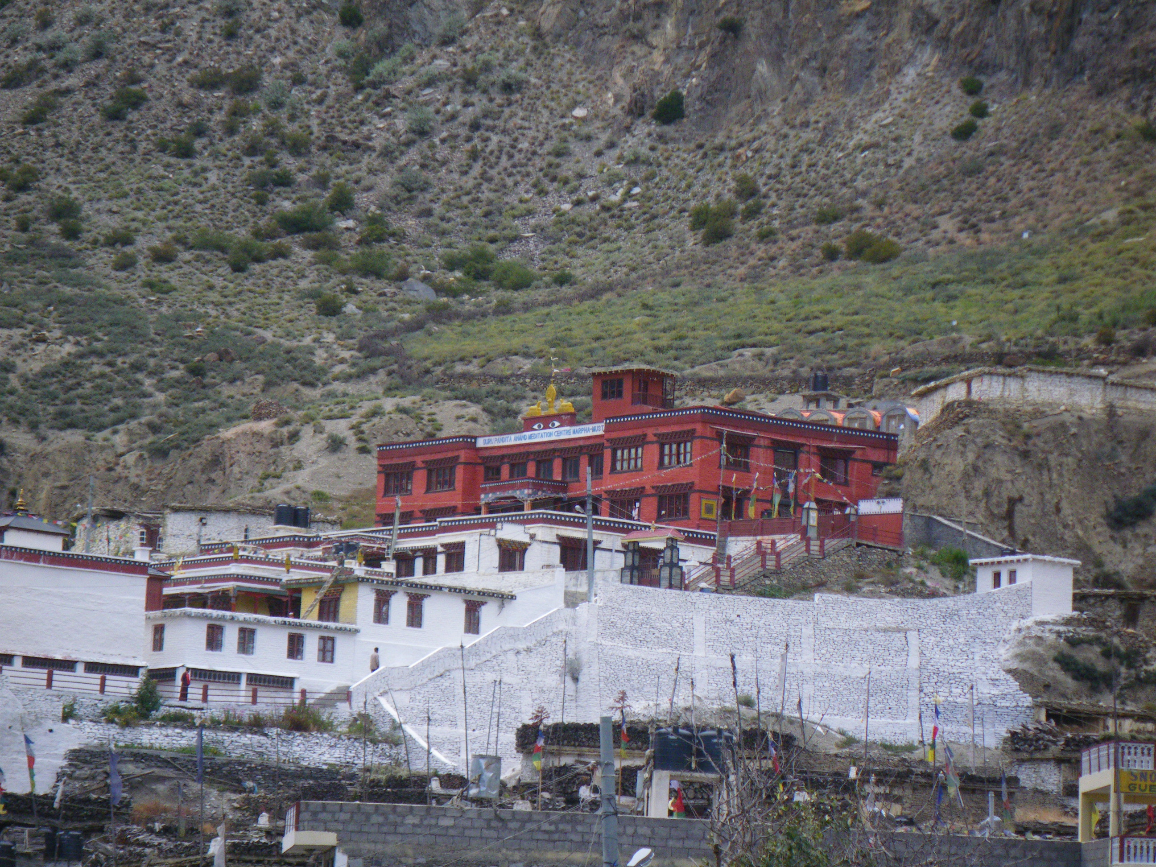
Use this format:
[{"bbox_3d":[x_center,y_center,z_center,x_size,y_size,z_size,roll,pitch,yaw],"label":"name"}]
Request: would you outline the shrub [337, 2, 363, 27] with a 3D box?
[{"bbox_3d":[-18.925,-34.739,388.000,2.099,1.940,1.889,2,-7,0],"label":"shrub"}]

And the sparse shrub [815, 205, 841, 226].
[{"bbox_3d":[18.801,-16.455,352.000,2.040,1.410,1.836,2,-7,0],"label":"sparse shrub"}]

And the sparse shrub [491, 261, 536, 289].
[{"bbox_3d":[-5.041,-12.374,365.000,3.420,2.076,2.997,2,-8,-1],"label":"sparse shrub"}]

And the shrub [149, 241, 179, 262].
[{"bbox_3d":[-30.323,-13.279,342.000,2.137,1.398,1.853,1,-7,0],"label":"shrub"}]

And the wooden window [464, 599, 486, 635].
[{"bbox_3d":[-5.684,10.127,257.000,0.250,1.839,1.330,-6,-10,44],"label":"wooden window"}]

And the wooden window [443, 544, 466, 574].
[{"bbox_3d":[-7.014,7.117,266.000,0.220,1.562,1.500,8,-10,-43],"label":"wooden window"}]

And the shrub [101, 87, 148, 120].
[{"bbox_3d":[-37.371,-27.182,385.000,3.751,2.600,3.287,3,-8,-6],"label":"shrub"}]

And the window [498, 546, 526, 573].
[{"bbox_3d":[-3.375,6.518,241.000,1.635,1.420,0.250,7,-9,-37],"label":"window"}]

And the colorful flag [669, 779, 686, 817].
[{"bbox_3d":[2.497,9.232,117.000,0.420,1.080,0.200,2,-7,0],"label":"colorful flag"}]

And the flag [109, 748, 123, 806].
[{"bbox_3d":[-15.033,11.172,152.000,0.418,1.842,0.150,2,-8,-5],"label":"flag"}]

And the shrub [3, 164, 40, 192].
[{"bbox_3d":[-43.264,-19.844,363.000,2.789,2.000,2.444,3,-8,-7],"label":"shrub"}]

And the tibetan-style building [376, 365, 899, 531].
[{"bbox_3d":[3.341,2.111,273.412,15.241,10.497,28.770,8,-9,-40],"label":"tibetan-style building"}]

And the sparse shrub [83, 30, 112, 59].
[{"bbox_3d":[-39.602,-32.016,385.000,2.380,2.200,2.142,2,-7,0],"label":"sparse shrub"}]

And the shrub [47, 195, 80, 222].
[{"bbox_3d":[-39.308,-17.206,357.000,2.609,1.903,2.286,3,-8,-6],"label":"shrub"}]

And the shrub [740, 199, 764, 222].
[{"bbox_3d":[14.316,-18.369,385.000,1.876,1.711,1.644,1,-8,2],"label":"shrub"}]

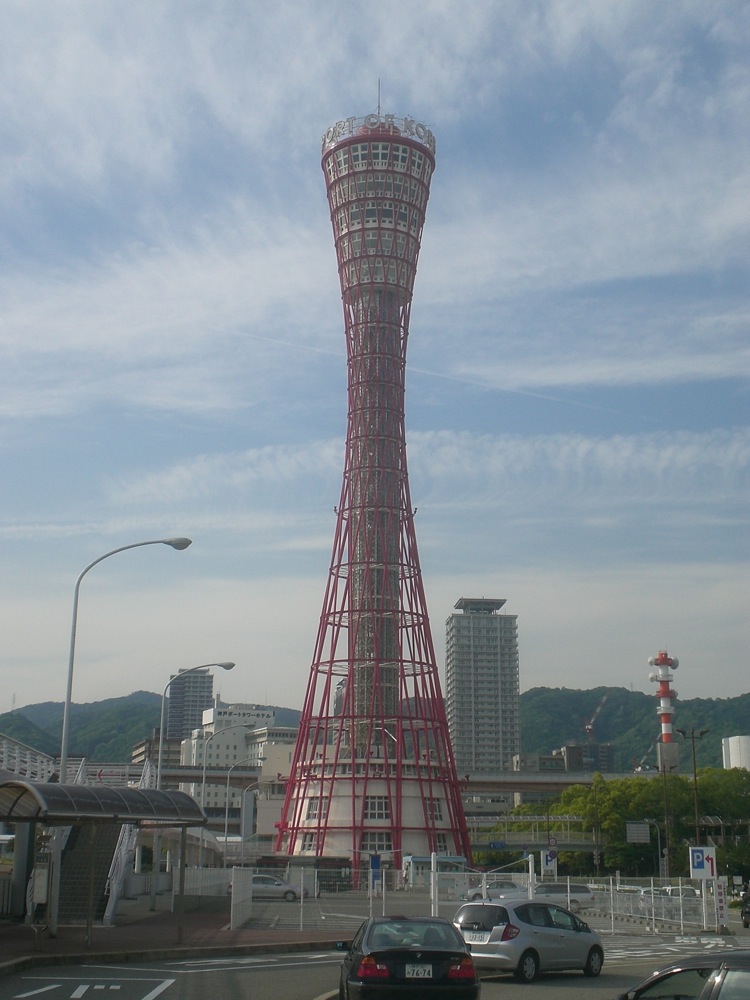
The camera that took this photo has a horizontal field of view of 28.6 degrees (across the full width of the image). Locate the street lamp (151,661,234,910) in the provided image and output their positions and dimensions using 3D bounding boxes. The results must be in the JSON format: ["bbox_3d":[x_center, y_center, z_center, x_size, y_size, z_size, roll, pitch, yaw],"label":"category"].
[{"bbox_3d":[-8.180,12.821,66.556,3.284,11.103,0.380,2,-14,-4],"label":"street lamp"}]

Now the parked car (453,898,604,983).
[{"bbox_3d":[3.173,8.876,29.831,1.695,1.525,3.900,-10,-18,37],"label":"parked car"}]

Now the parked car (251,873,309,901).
[{"bbox_3d":[-5.953,21.791,82.656,4.500,1.460,1.720,1,-14,-2],"label":"parked car"}]

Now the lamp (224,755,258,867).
[{"bbox_3d":[-10.871,27.197,123.844,3.284,11.103,0.380,2,-14,-4],"label":"lamp"}]

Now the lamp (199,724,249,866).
[{"bbox_3d":[-9.523,19.995,95.142,3.284,11.103,0.380,2,-14,-4],"label":"lamp"}]

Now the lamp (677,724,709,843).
[{"bbox_3d":[19.440,19.188,89.096,2.025,10.721,0.400,1,-14,0],"label":"lamp"}]

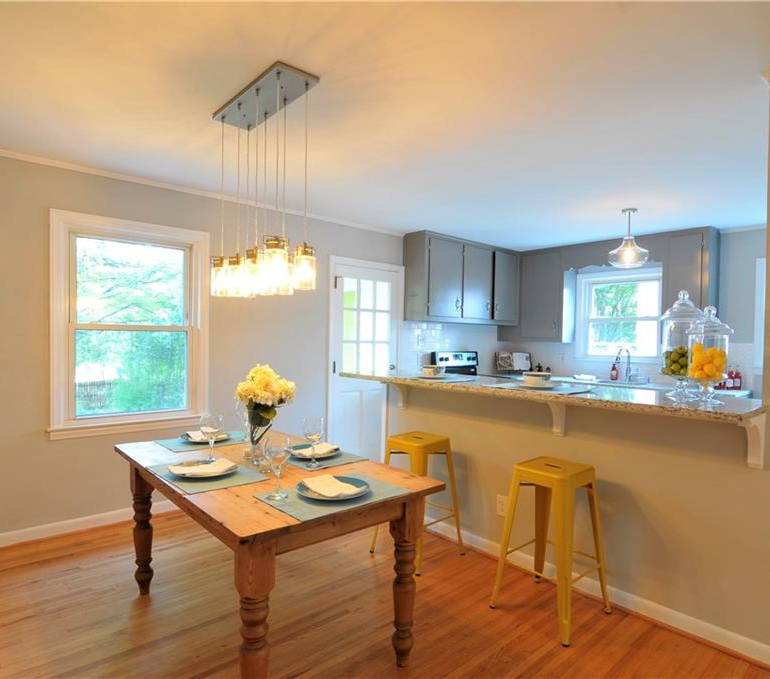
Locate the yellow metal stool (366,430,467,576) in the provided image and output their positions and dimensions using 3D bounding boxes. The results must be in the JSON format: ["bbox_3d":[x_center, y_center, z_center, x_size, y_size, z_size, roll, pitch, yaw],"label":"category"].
[{"bbox_3d":[0.205,0.962,2.798,0.410,0.710,0.410,1,1,-44],"label":"yellow metal stool"}]

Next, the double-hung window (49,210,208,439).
[{"bbox_3d":[-1.796,-0.083,3.282,1.030,1.530,0.100,1,0,-38],"label":"double-hung window"}]

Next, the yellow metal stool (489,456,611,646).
[{"bbox_3d":[0.822,0.979,2.235,0.410,0.710,0.410,1,1,-42],"label":"yellow metal stool"}]

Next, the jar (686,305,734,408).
[{"bbox_3d":[1.402,0.067,1.958,0.190,0.420,0.190,2,1,36],"label":"jar"}]

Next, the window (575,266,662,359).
[{"bbox_3d":[2.678,-0.277,5.195,0.950,1.020,0.100,1,0,45],"label":"window"}]

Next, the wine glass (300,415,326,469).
[{"bbox_3d":[-0.320,0.458,2.057,0.100,0.220,0.100,1,1,-9],"label":"wine glass"}]

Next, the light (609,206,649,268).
[{"bbox_3d":[2.053,-0.856,3.821,0.300,0.470,0.300,1,0,-38],"label":"light"}]

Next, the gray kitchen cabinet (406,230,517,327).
[{"bbox_3d":[0.939,-0.639,5.238,1.620,0.930,0.320,1,0,-38],"label":"gray kitchen cabinet"}]

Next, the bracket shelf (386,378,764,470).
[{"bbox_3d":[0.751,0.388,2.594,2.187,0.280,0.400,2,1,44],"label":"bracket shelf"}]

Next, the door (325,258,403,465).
[{"bbox_3d":[-0.173,0.269,4.578,0.920,2.095,0.090,1,0,-38],"label":"door"}]

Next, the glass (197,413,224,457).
[{"bbox_3d":[-0.806,0.447,2.122,0.107,0.222,0.107,1,1,-21],"label":"glass"}]

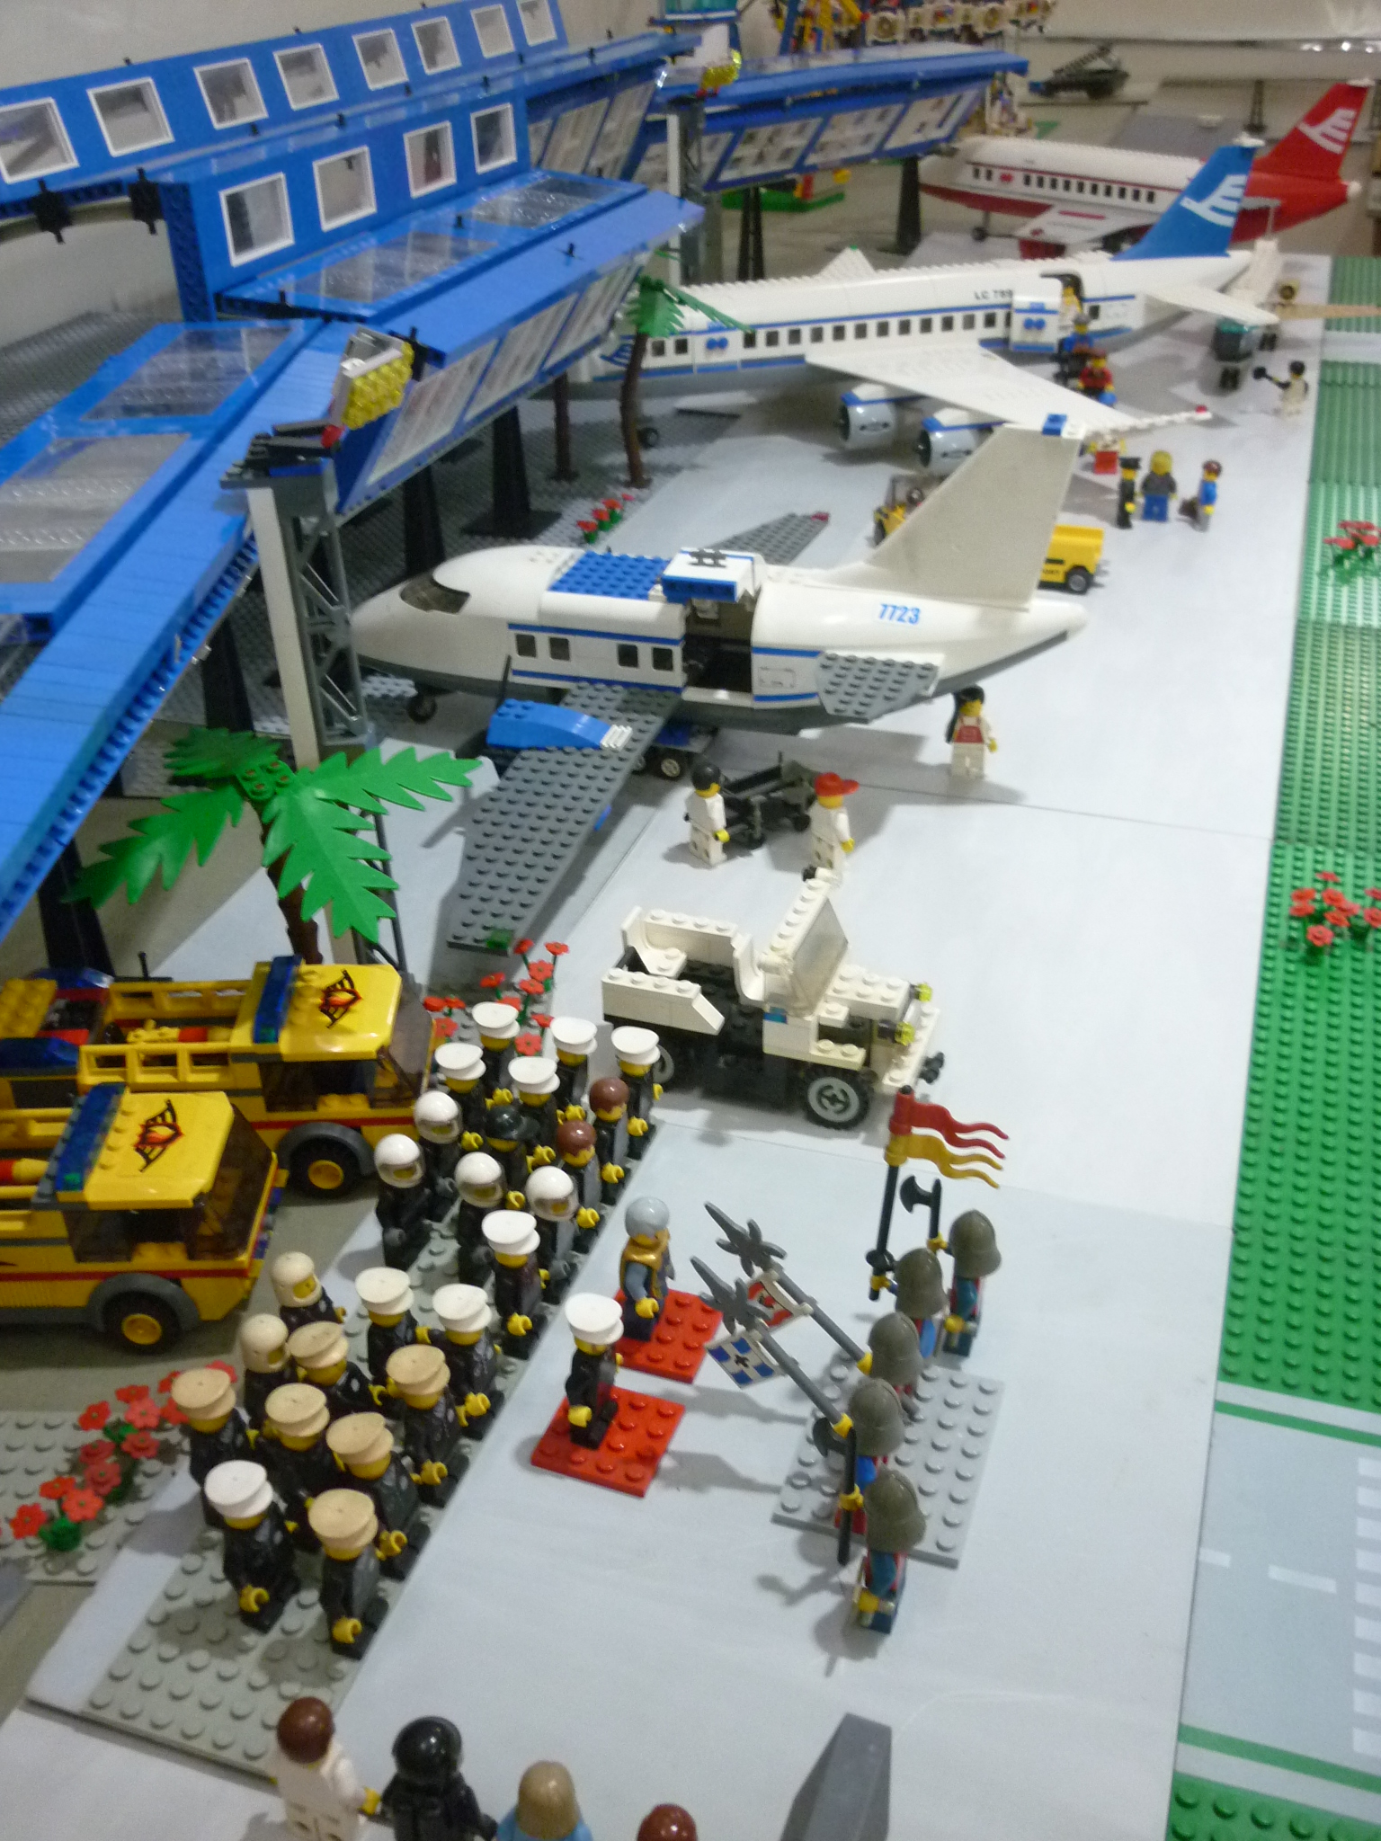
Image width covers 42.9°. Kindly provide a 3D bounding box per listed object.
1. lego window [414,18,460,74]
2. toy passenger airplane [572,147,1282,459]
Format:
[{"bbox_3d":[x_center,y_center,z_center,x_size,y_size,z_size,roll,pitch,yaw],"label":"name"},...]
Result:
[{"bbox_3d":[-0.172,-0.582,1.171,0.008,0.032,0.048,-4,28,28],"label":"lego window"},{"bbox_3d":[0.143,-0.430,1.216,0.562,0.181,0.510,-10,33,-15],"label":"toy passenger airplane"}]

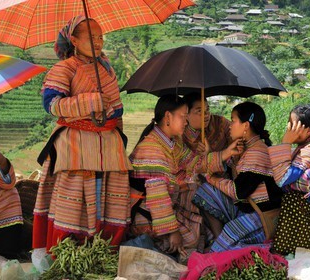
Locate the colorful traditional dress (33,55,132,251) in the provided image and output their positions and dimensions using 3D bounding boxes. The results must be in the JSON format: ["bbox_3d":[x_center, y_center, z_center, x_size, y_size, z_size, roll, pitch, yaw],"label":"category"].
[{"bbox_3d":[-0.452,0.078,3.270,0.580,1.220,0.480,-1,3,-33],"label":"colorful traditional dress"}]

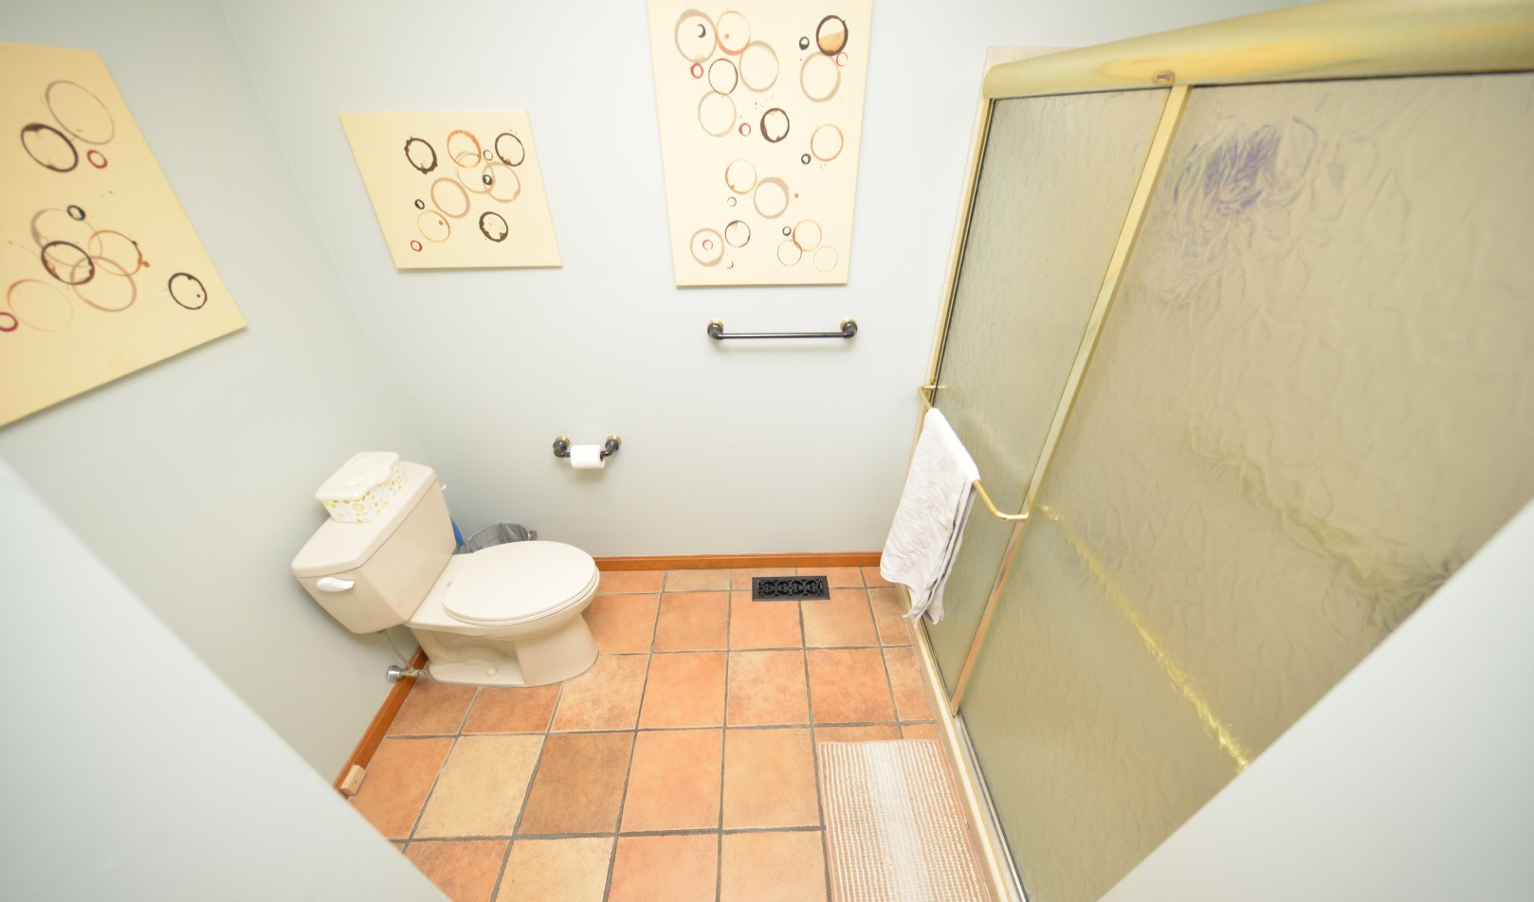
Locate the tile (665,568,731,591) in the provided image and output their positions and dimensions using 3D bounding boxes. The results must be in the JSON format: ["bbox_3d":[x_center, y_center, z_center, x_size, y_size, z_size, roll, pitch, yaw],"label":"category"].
[{"bbox_3d":[-0.322,0.608,2.200,0.303,0.011,0.129,-1,35,-1],"label":"tile"}]

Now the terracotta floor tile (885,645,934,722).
[{"bbox_3d":[0.540,0.894,1.811,0.125,0.010,0.295,-1,32,-1],"label":"terracotta floor tile"}]

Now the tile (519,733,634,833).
[{"bbox_3d":[-0.612,1.082,1.540,0.302,0.010,0.295,-1,32,-1],"label":"tile"}]

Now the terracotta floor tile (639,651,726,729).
[{"bbox_3d":[-0.309,0.909,1.789,0.303,0.011,0.285,-1,35,-1],"label":"terracotta floor tile"}]

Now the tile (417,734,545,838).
[{"bbox_3d":[-0.924,1.088,1.536,0.302,0.010,0.295,-1,32,-1],"label":"tile"}]

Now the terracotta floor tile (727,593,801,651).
[{"bbox_3d":[-0.004,0.731,2.031,0.303,0.011,0.285,-1,35,-1],"label":"terracotta floor tile"}]

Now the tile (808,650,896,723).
[{"bbox_3d":[0.315,0.900,1.799,0.303,0.011,0.285,-1,35,-1],"label":"tile"}]

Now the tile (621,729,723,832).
[{"bbox_3d":[-0.302,1.083,1.551,0.303,0.011,0.285,-1,35,-1],"label":"tile"}]

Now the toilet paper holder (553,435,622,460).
[{"bbox_3d":[-0.713,-0.016,1.877,0.252,0.070,0.085,-1,32,-1],"label":"toilet paper holder"}]

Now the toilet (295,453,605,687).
[{"bbox_3d":[-0.995,0.494,1.734,0.755,0.730,0.447,-1,34,-1],"label":"toilet"}]

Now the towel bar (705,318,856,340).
[{"bbox_3d":[0.049,-0.419,1.610,0.510,0.049,0.088,-1,33,-1],"label":"towel bar"}]

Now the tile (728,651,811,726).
[{"bbox_3d":[0.005,0.906,1.804,0.302,0.010,0.295,-1,32,-1],"label":"tile"}]

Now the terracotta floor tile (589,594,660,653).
[{"bbox_3d":[-0.628,0.740,2.021,0.303,0.011,0.285,-1,35,-1],"label":"terracotta floor tile"}]

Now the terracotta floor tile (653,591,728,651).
[{"bbox_3d":[-0.314,0.750,2.056,0.302,0.010,0.295,-1,32,-1],"label":"terracotta floor tile"}]

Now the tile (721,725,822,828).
[{"bbox_3d":[0.012,1.069,1.548,0.302,0.010,0.295,-1,32,-1],"label":"tile"}]

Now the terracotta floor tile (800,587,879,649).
[{"bbox_3d":[0.308,0.726,2.037,0.303,0.011,0.285,-1,35,-1],"label":"terracotta floor tile"}]

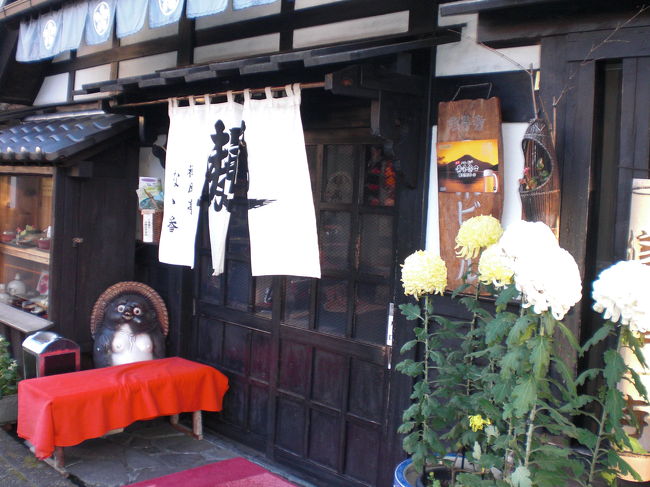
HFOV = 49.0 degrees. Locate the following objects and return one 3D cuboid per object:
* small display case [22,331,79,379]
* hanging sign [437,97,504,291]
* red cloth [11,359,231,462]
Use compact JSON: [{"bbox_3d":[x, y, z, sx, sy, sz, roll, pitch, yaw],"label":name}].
[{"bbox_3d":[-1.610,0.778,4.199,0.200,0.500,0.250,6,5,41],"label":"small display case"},{"bbox_3d":[0.614,-0.193,3.051,0.300,0.825,0.040,4,8,42],"label":"hanging sign"},{"bbox_3d":[-1.117,0.955,3.991,0.441,0.426,1.029,6,5,41],"label":"red cloth"}]

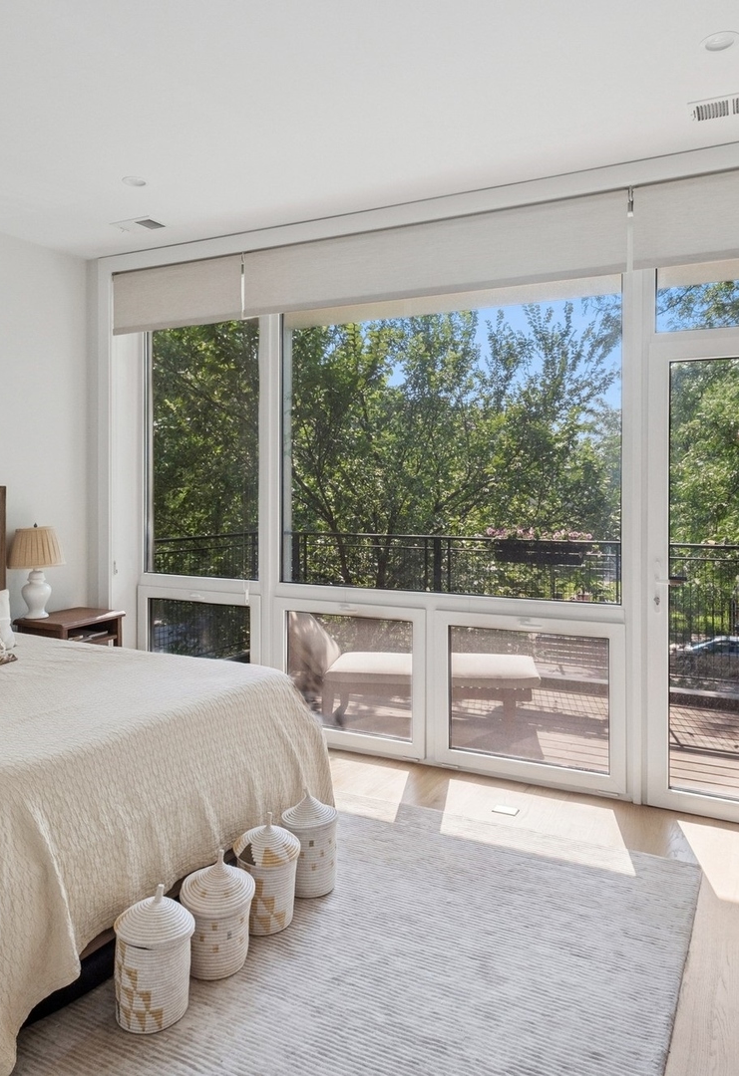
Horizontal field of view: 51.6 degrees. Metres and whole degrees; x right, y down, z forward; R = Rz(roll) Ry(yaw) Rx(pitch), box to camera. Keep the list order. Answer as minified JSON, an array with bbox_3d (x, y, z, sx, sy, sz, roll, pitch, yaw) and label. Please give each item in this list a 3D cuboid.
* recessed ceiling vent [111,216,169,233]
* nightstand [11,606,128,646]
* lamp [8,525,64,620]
[{"bbox_3d":[-1.280,-1.732,4.235,0.295,0.025,0.175,1,3,28],"label":"recessed ceiling vent"},{"bbox_3d":[-1.708,0.812,4.396,0.420,0.710,0.460,1,3,28],"label":"nightstand"},{"bbox_3d":[-1.900,0.191,4.350,0.320,0.540,0.320,1,3,28],"label":"lamp"}]

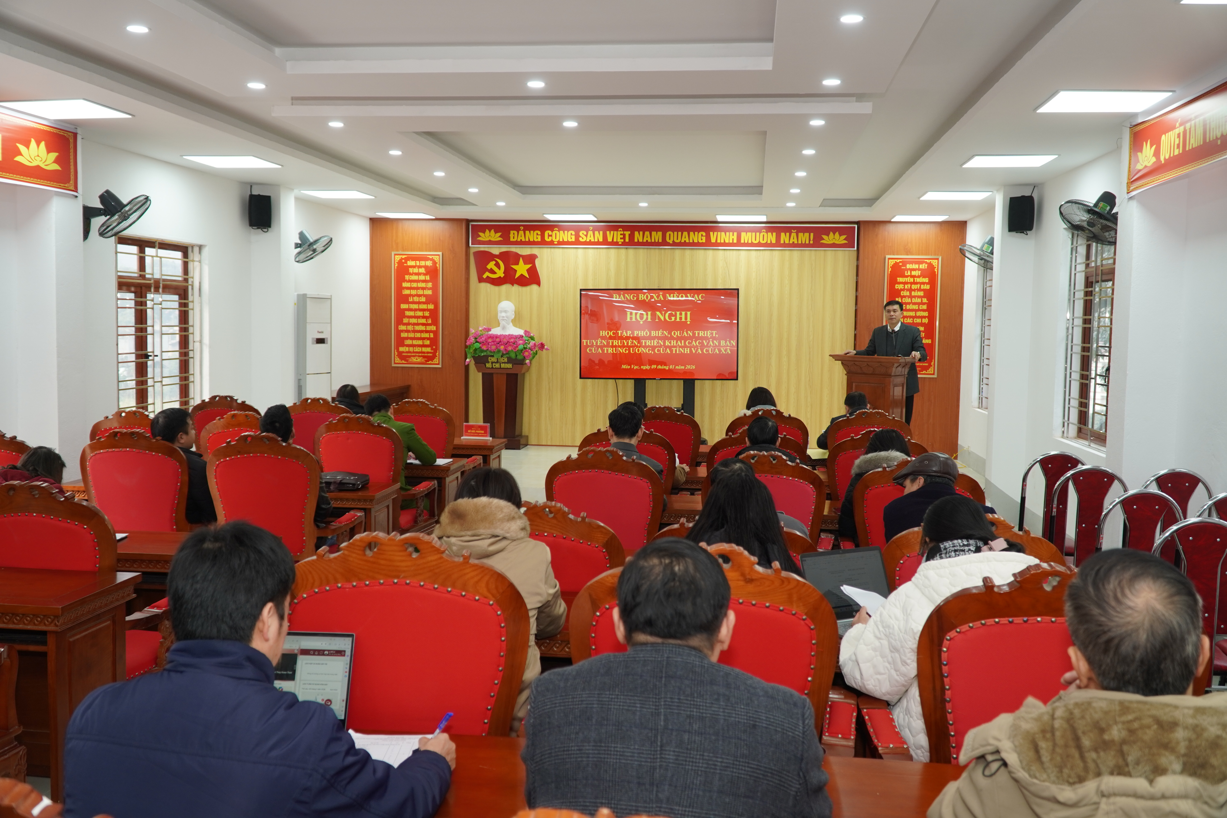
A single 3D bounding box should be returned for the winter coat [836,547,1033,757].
[{"bbox_3d":[0.778,0.637,2.377,0.520,0.659,0.500,0,5,-7],"label":"winter coat"}]

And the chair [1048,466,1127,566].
[{"bbox_3d":[2.515,0.733,5.553,0.430,0.910,0.500,2,5,14],"label":"chair"}]

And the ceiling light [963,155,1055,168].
[{"bbox_3d":[3.017,-1.900,7.802,0.600,0.030,0.600,2,5,8],"label":"ceiling light"}]

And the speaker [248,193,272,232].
[{"bbox_3d":[-3.081,-1.718,8.911,0.180,0.265,0.170,-2,6,-30],"label":"speaker"}]

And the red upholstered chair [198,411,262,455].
[{"bbox_3d":[-2.192,0.511,6.326,0.630,1.050,0.620,1,5,0],"label":"red upholstered chair"}]

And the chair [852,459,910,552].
[{"bbox_3d":[1.344,0.745,4.699,0.660,1.110,0.650,2,5,8],"label":"chair"}]

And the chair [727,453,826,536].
[{"bbox_3d":[0.702,0.721,4.883,0.660,1.110,0.650,2,5,8],"label":"chair"}]

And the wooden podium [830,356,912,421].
[{"bbox_3d":[2.356,0.115,9.310,0.680,1.160,0.430,5,6,39],"label":"wooden podium"}]

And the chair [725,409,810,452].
[{"bbox_3d":[1.060,0.532,7.137,0.660,1.110,0.650,2,5,8],"label":"chair"}]

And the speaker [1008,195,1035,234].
[{"bbox_3d":[3.240,-1.544,8.111,0.180,0.265,0.170,5,6,39],"label":"speaker"}]

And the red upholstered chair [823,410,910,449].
[{"bbox_3d":[1.743,0.503,7.277,0.630,1.050,0.620,1,5,2],"label":"red upholstered chair"}]

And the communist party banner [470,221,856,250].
[{"bbox_3d":[0.501,-1.923,11.366,4.302,0.280,0.050,2,5,8],"label":"communist party banner"}]

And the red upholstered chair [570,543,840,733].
[{"bbox_3d":[0.216,0.837,2.703,0.650,1.100,0.620,1,5,3],"label":"red upholstered chair"}]

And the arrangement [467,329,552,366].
[{"bbox_3d":[-1.186,-0.681,11.343,0.930,0.420,0.500,2,5,8],"label":"arrangement"}]

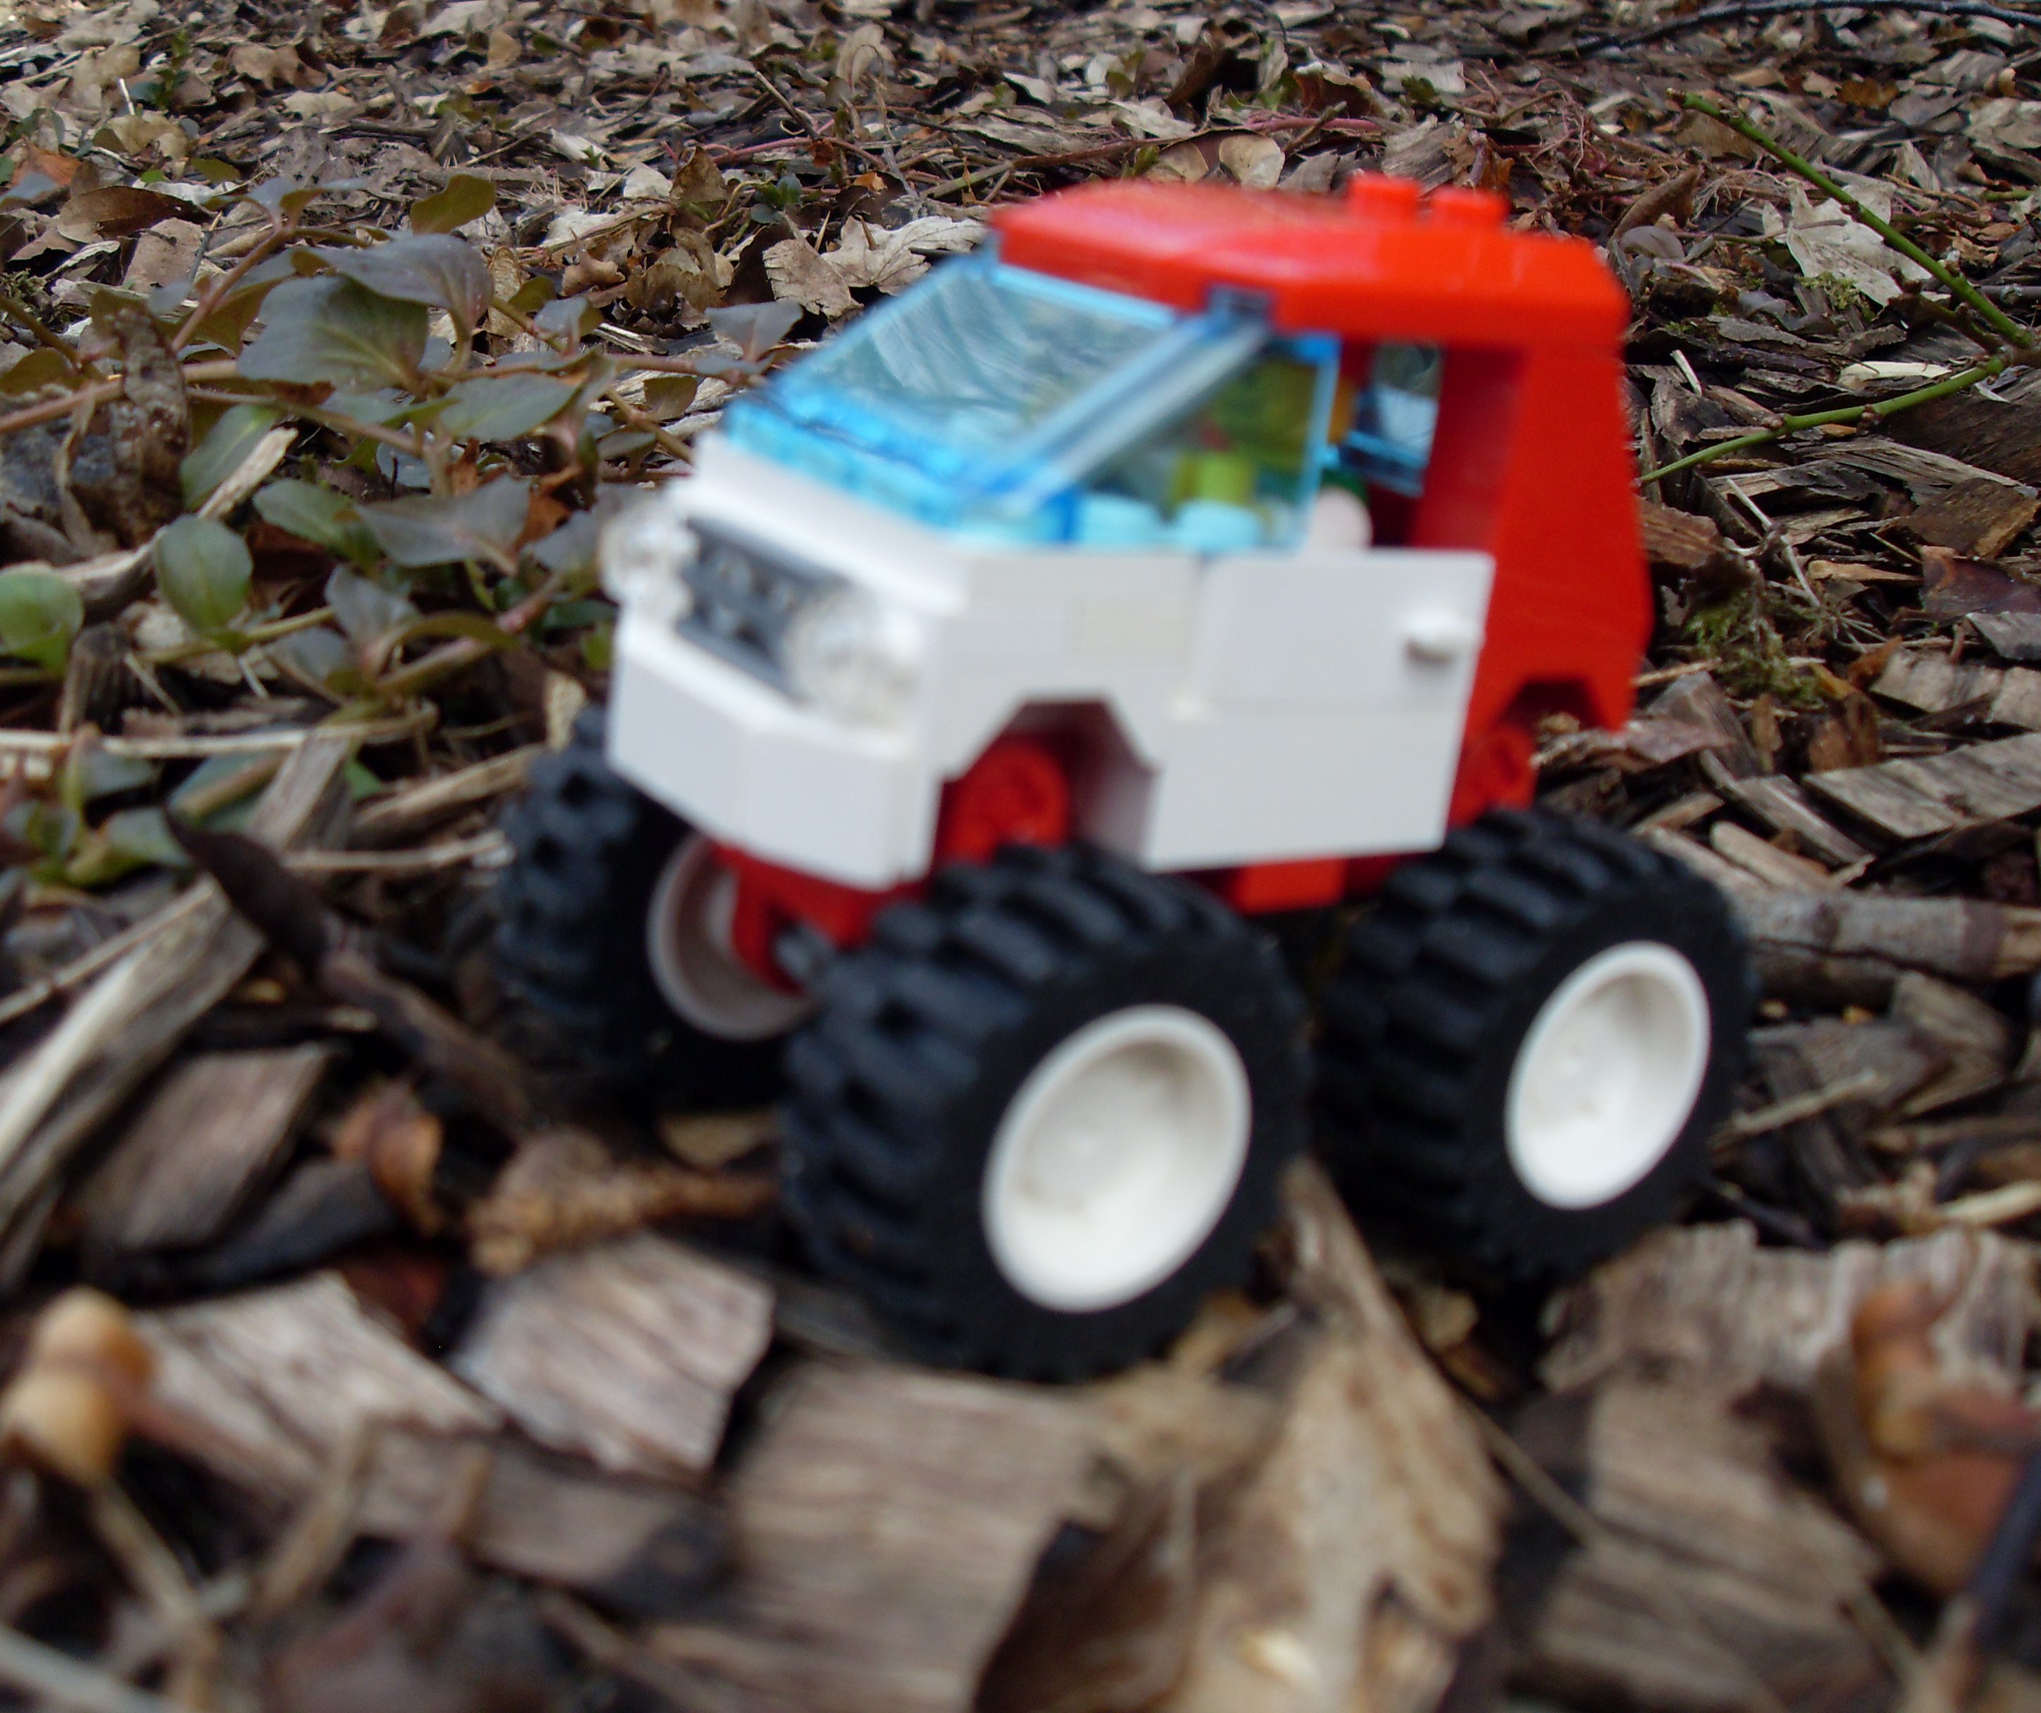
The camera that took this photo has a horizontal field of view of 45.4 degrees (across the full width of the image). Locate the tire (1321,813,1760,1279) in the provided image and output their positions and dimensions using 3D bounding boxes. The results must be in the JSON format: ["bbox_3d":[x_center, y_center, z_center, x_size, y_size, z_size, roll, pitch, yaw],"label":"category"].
[{"bbox_3d":[0.035,0.012,0.164,0.030,0.030,0.014,-5,21,-34],"label":"tire"}]

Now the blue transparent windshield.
[{"bbox_3d":[-0.001,-0.028,0.149,0.024,0.013,0.032,-5,21,-34],"label":"blue transparent windshield"}]

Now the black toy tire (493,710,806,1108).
[{"bbox_3d":[-0.021,0.002,0.174,0.030,0.030,0.014,-5,21,-34],"label":"black toy tire"}]

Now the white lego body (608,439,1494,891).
[{"bbox_3d":[0.001,-0.013,0.156,0.046,0.020,0.033,-5,21,-34],"label":"white lego body"}]

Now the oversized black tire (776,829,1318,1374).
[{"bbox_3d":[0.002,0.015,0.141,0.030,0.030,0.014,-5,21,-34],"label":"oversized black tire"}]

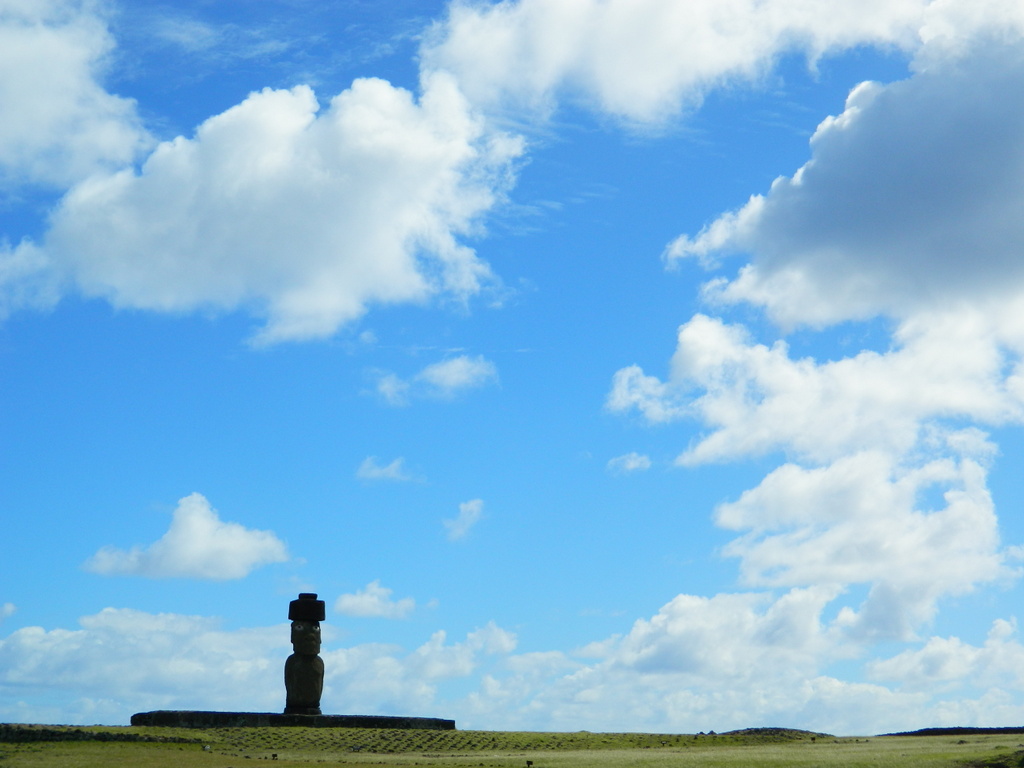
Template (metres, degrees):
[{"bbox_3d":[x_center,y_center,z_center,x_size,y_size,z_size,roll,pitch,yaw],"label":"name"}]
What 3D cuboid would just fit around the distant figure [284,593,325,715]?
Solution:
[{"bbox_3d":[-10.025,13.038,81.592,1.780,5.750,1.720,6,-13,-22],"label":"distant figure"}]

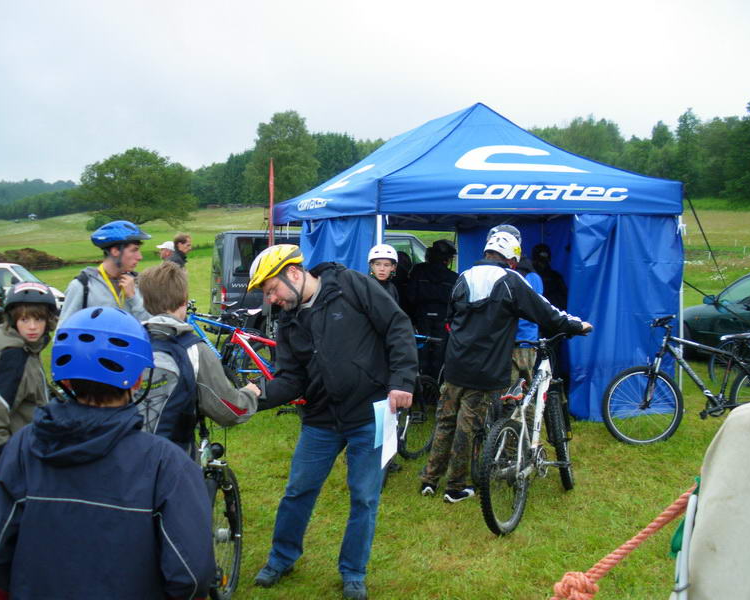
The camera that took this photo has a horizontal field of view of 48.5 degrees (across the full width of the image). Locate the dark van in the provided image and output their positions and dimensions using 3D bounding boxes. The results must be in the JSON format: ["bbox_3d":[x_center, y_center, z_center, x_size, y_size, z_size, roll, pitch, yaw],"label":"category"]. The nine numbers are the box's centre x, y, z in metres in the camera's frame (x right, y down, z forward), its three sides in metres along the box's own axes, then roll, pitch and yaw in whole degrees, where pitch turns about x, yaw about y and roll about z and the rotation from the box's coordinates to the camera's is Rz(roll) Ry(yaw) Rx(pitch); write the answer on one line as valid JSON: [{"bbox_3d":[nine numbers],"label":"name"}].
[{"bbox_3d":[-0.547,-0.369,15.863,4.800,1.920,1.900,-2,5,-18],"label":"dark van"}]

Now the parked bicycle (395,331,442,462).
[{"bbox_3d":[0.136,0.775,5.957,0.600,1.020,1.700,1,5,18],"label":"parked bicycle"}]

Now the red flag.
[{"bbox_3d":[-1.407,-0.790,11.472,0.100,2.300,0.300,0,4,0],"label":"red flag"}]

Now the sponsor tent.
[{"bbox_3d":[0.697,-0.643,10.434,3.020,3.130,6.000,-2,5,-15],"label":"sponsor tent"}]

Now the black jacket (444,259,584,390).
[{"bbox_3d":[0.894,0.166,5.409,0.880,0.860,0.450,1,5,22],"label":"black jacket"}]

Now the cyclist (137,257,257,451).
[{"bbox_3d":[-0.849,0.633,3.789,0.550,1.631,0.580,3,6,40],"label":"cyclist"}]

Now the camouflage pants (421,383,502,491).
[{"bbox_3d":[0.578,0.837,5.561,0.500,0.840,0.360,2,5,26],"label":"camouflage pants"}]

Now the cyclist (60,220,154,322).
[{"bbox_3d":[-1.393,0.505,4.401,0.450,1.802,0.550,3,5,35],"label":"cyclist"}]

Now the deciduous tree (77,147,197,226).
[{"bbox_3d":[-33.990,-16.367,119.074,17.308,11.077,16.442,-2,5,-16],"label":"deciduous tree"}]

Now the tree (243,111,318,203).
[{"bbox_3d":[-17.991,-26.803,158.398,14.231,18.281,13.519,-1,4,-6],"label":"tree"}]

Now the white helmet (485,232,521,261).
[{"bbox_3d":[0.837,-0.343,5.440,0.220,0.190,0.270,2,5,25],"label":"white helmet"}]

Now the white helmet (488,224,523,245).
[{"bbox_3d":[0.966,-0.457,6.184,0.220,0.180,0.270,1,5,15],"label":"white helmet"}]

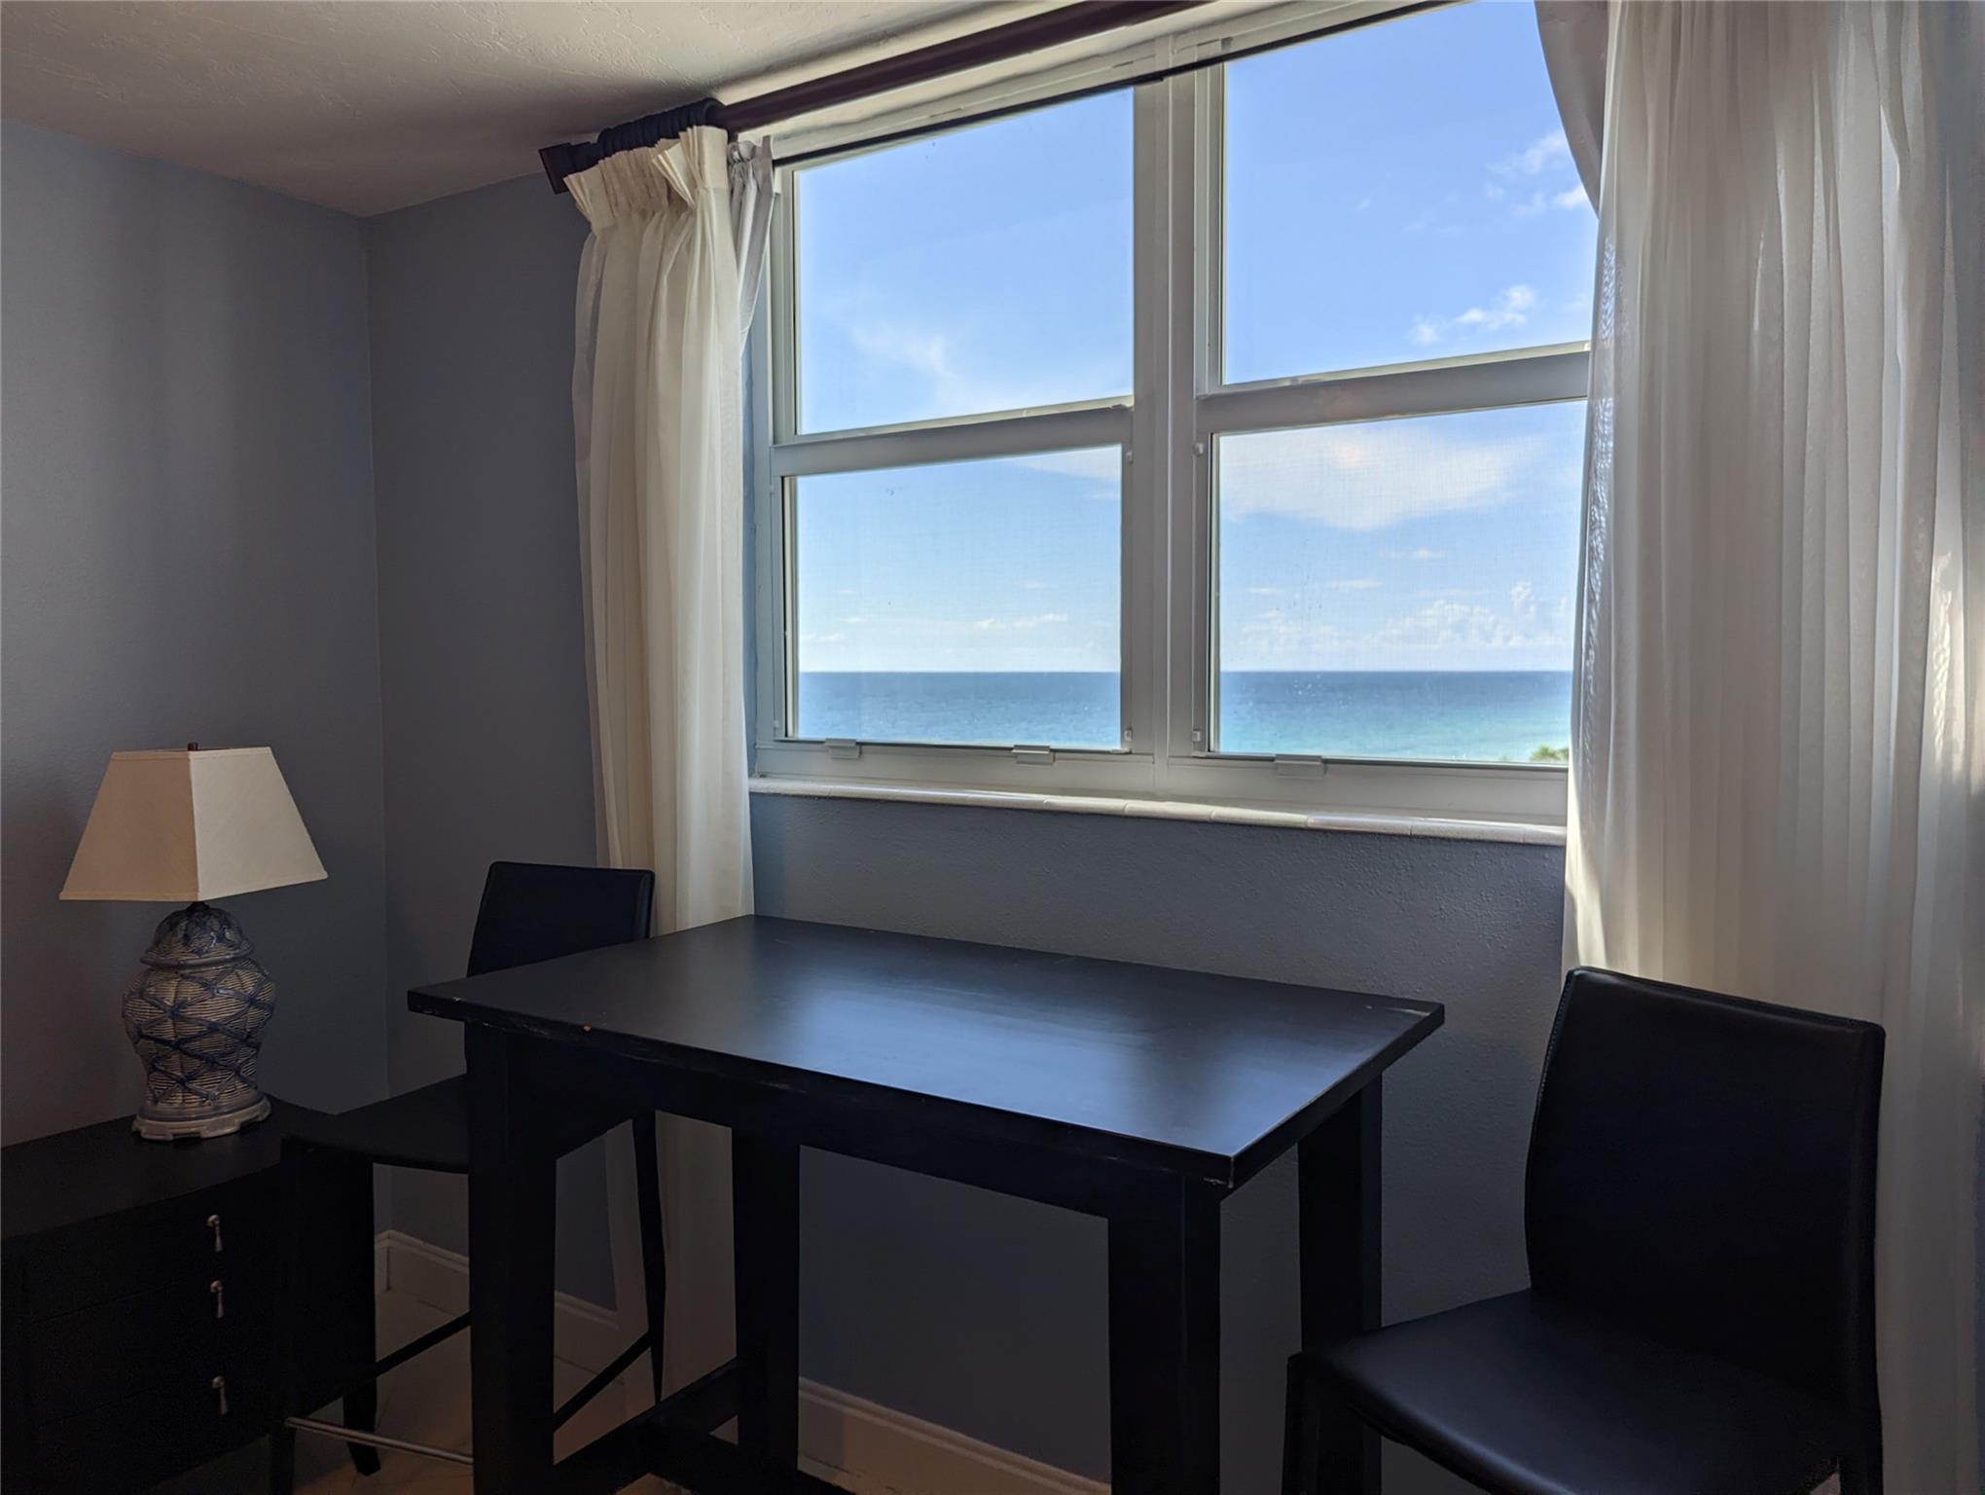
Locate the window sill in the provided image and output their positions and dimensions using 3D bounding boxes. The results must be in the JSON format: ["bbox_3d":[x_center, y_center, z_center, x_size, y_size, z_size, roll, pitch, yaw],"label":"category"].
[{"bbox_3d":[0.213,0.093,2.269,1.760,0.030,0.150,2,4,32],"label":"window sill"}]

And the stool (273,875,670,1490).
[{"bbox_3d":[-0.889,0.802,2.424,0.440,1.122,0.525,1,3,18],"label":"stool"}]

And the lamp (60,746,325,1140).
[{"bbox_3d":[-1.541,0.363,2.681,0.302,0.740,0.335,1,3,13],"label":"lamp"}]

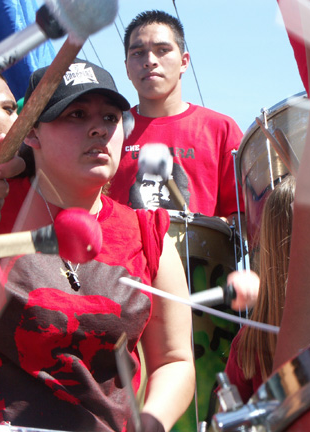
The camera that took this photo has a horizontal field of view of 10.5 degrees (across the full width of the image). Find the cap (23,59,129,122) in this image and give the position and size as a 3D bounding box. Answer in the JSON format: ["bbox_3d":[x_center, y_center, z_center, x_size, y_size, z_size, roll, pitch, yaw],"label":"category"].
[{"bbox_3d":[-0.139,-0.221,2.925,0.170,0.125,0.265,-5,-3,-21],"label":"cap"}]

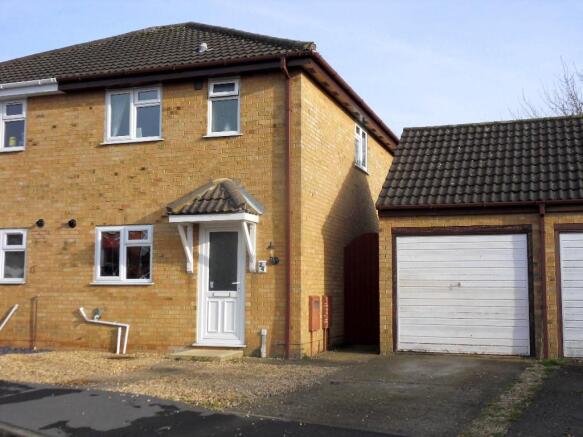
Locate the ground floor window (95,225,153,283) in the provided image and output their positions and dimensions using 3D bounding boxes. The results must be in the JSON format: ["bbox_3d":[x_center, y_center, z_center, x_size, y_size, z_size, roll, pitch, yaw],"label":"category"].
[{"bbox_3d":[-2.991,0.654,13.561,1.216,1.055,0.100,-2,-7,19],"label":"ground floor window"}]

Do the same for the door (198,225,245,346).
[{"bbox_3d":[-1.178,1.124,12.884,0.899,2.070,0.100,-2,-7,19],"label":"door"}]

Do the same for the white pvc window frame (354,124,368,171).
[{"bbox_3d":[1.548,-1.540,16.890,0.100,1.005,1.200,-2,-7,19],"label":"white pvc window frame"}]

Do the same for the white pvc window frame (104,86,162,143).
[{"bbox_3d":[-2.868,-1.891,13.802,1.216,1.031,0.100,-2,-7,19],"label":"white pvc window frame"}]

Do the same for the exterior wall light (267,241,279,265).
[{"bbox_3d":[-0.300,0.572,12.462,0.160,0.371,0.240,-2,-7,19],"label":"exterior wall light"}]

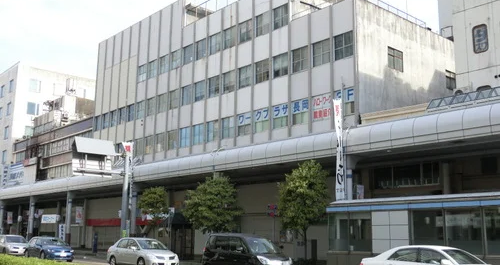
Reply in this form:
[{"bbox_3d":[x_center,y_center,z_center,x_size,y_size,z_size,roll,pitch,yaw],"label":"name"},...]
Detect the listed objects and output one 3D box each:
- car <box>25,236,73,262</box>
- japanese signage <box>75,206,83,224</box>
[{"bbox_3d":[-12.660,7.330,35.588,1.840,1.460,4.265,10,-14,-40],"label":"car"},{"bbox_3d":[-15.164,7.315,49.824,0.580,1.470,0.060,10,-14,-40],"label":"japanese signage"}]

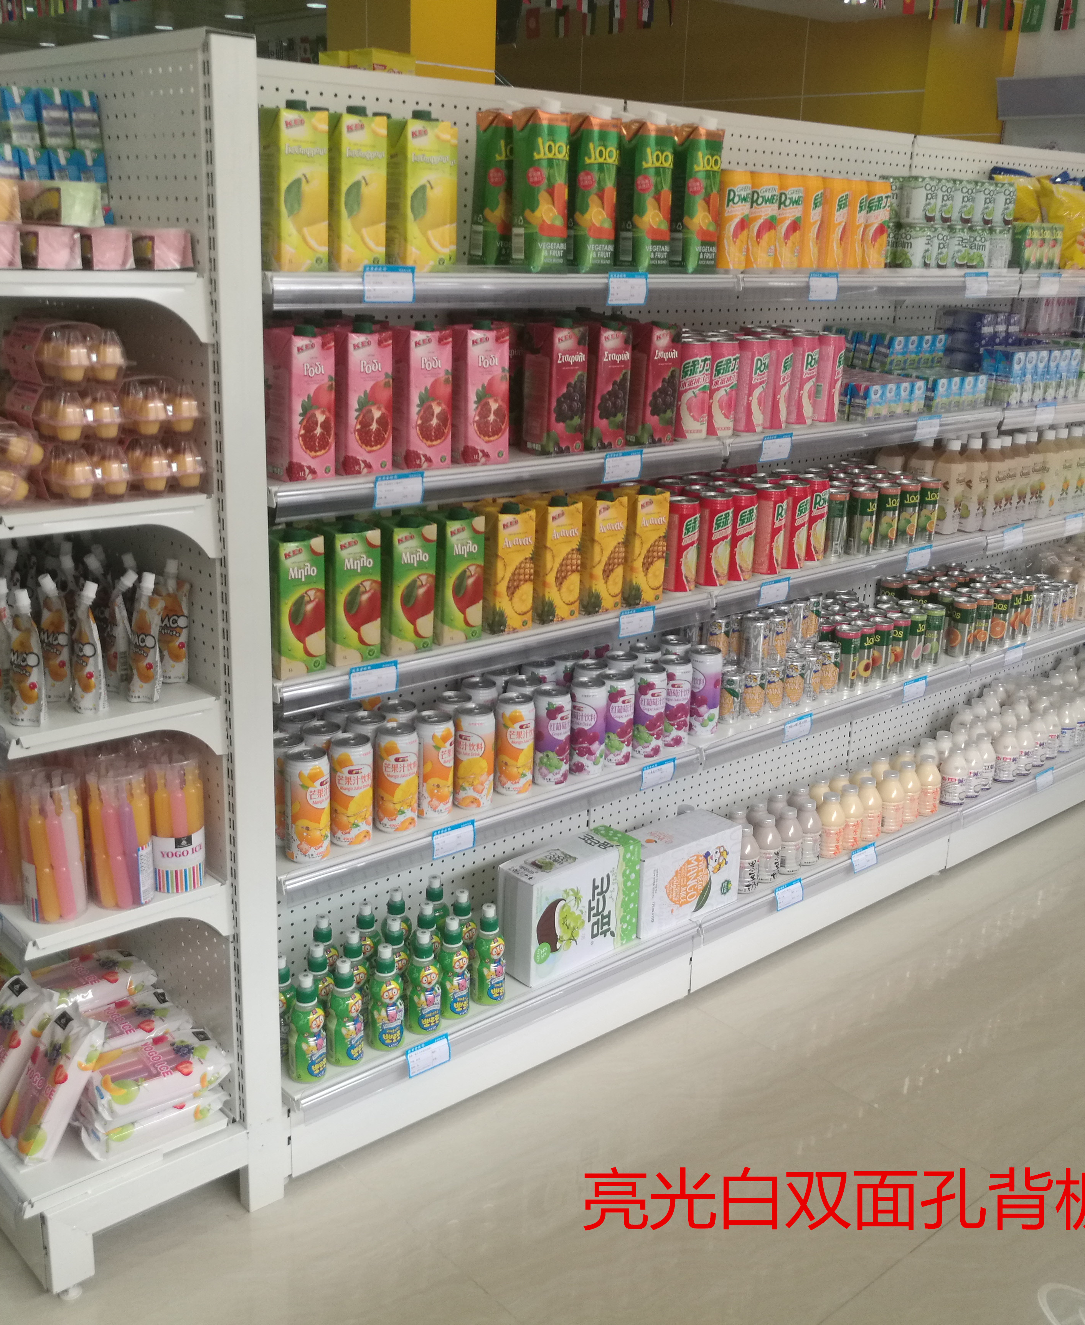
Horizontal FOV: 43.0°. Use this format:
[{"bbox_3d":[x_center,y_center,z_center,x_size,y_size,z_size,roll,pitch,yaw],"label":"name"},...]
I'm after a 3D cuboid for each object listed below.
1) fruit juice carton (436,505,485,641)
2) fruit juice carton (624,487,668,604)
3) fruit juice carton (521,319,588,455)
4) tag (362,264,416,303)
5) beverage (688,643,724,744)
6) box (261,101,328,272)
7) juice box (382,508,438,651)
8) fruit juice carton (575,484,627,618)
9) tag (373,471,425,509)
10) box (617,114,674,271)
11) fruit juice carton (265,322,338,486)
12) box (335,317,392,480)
[{"bbox_3d":[-0.144,-0.139,2.157,0.074,0.210,0.069,-12,22,-38],"label":"fruit juice carton"},{"bbox_3d":[0.166,-0.210,2.419,0.074,0.208,0.072,-12,22,-38],"label":"fruit juice carton"},{"bbox_3d":[0.021,-0.447,2.221,0.071,0.216,0.071,-13,23,-38],"label":"fruit juice carton"},{"bbox_3d":[-0.208,-0.516,1.882,0.086,0.048,0.006,-13,23,-39],"label":"tag"},{"bbox_3d":[0.312,0.056,2.682,0.066,0.168,0.066,2,18,-1],"label":"beverage"},{"bbox_3d":[-0.331,-0.636,1.844,0.071,0.216,0.071,-10,21,-33],"label":"box"},{"bbox_3d":[-0.216,-0.124,2.106,0.075,0.212,0.075,-11,22,-36],"label":"juice box"},{"bbox_3d":[0.093,-0.198,2.391,0.071,0.216,0.071,-13,23,-39],"label":"fruit juice carton"},{"bbox_3d":[-0.204,-0.246,1.967,0.083,0.046,0.005,-13,30,-40],"label":"tag"},{"bbox_3d":[0.157,-0.765,2.252,0.077,0.248,0.075,-13,23,-39],"label":"box"},{"bbox_3d":[-0.337,-0.361,1.903,0.073,0.208,0.073,-13,23,-39],"label":"fruit juice carton"},{"bbox_3d":[-0.271,-0.387,2.003,0.072,0.213,0.073,-12,22,-37],"label":"box"}]

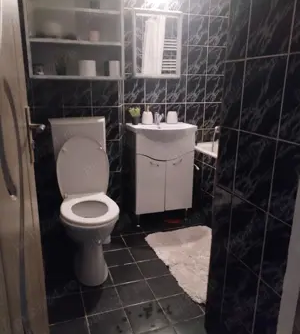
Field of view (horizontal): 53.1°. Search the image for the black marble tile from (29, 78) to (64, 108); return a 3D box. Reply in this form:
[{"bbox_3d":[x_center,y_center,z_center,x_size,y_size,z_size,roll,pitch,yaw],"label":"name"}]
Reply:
[{"bbox_3d":[-0.687,-0.517,2.016,0.193,0.222,0.010,-5,16,-20],"label":"black marble tile"}]

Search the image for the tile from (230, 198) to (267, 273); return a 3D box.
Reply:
[{"bbox_3d":[0.375,0.257,1.162,0.010,0.252,0.200,-5,16,-20],"label":"tile"}]

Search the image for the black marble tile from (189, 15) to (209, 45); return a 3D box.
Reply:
[{"bbox_3d":[0.437,-1.234,2.717,0.200,0.252,0.010,-5,16,-20],"label":"black marble tile"}]

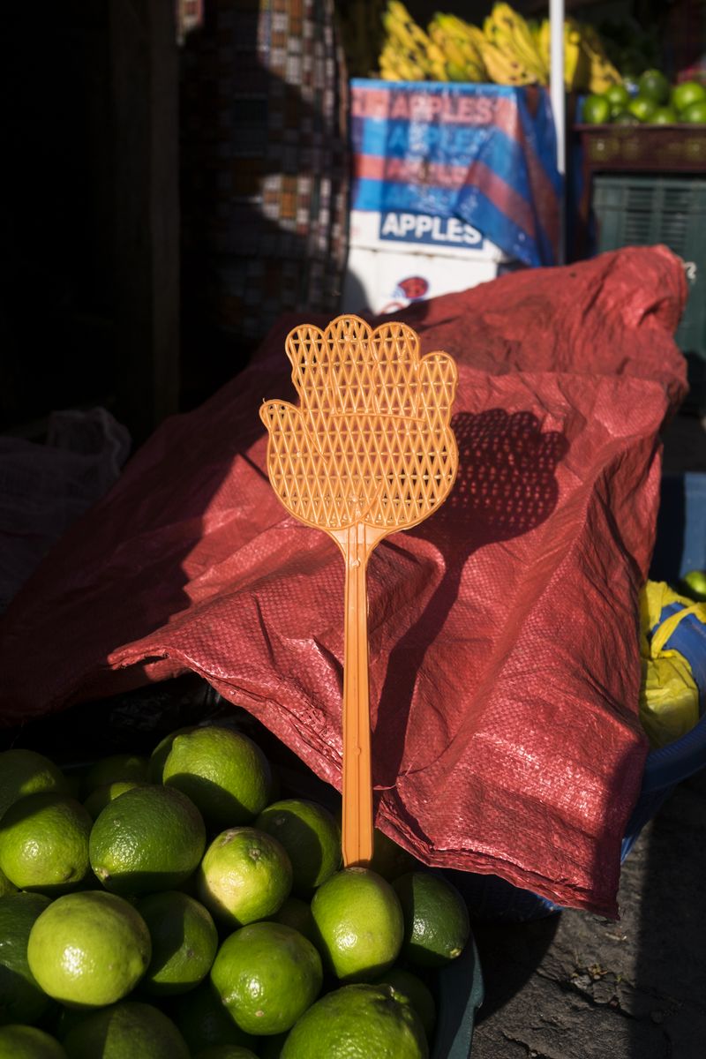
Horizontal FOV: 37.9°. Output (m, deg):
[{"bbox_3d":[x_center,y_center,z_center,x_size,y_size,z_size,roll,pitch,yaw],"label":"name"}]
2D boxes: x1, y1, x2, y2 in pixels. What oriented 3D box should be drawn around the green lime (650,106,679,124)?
[{"bbox_3d":[0.654,-0.859,2.163,0.061,0.060,0.060,0,24,0],"label":"green lime"}]

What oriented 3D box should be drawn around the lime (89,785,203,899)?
[{"bbox_3d":[-0.115,0.174,0.577,0.065,0.061,0.061,0,24,0],"label":"lime"}]

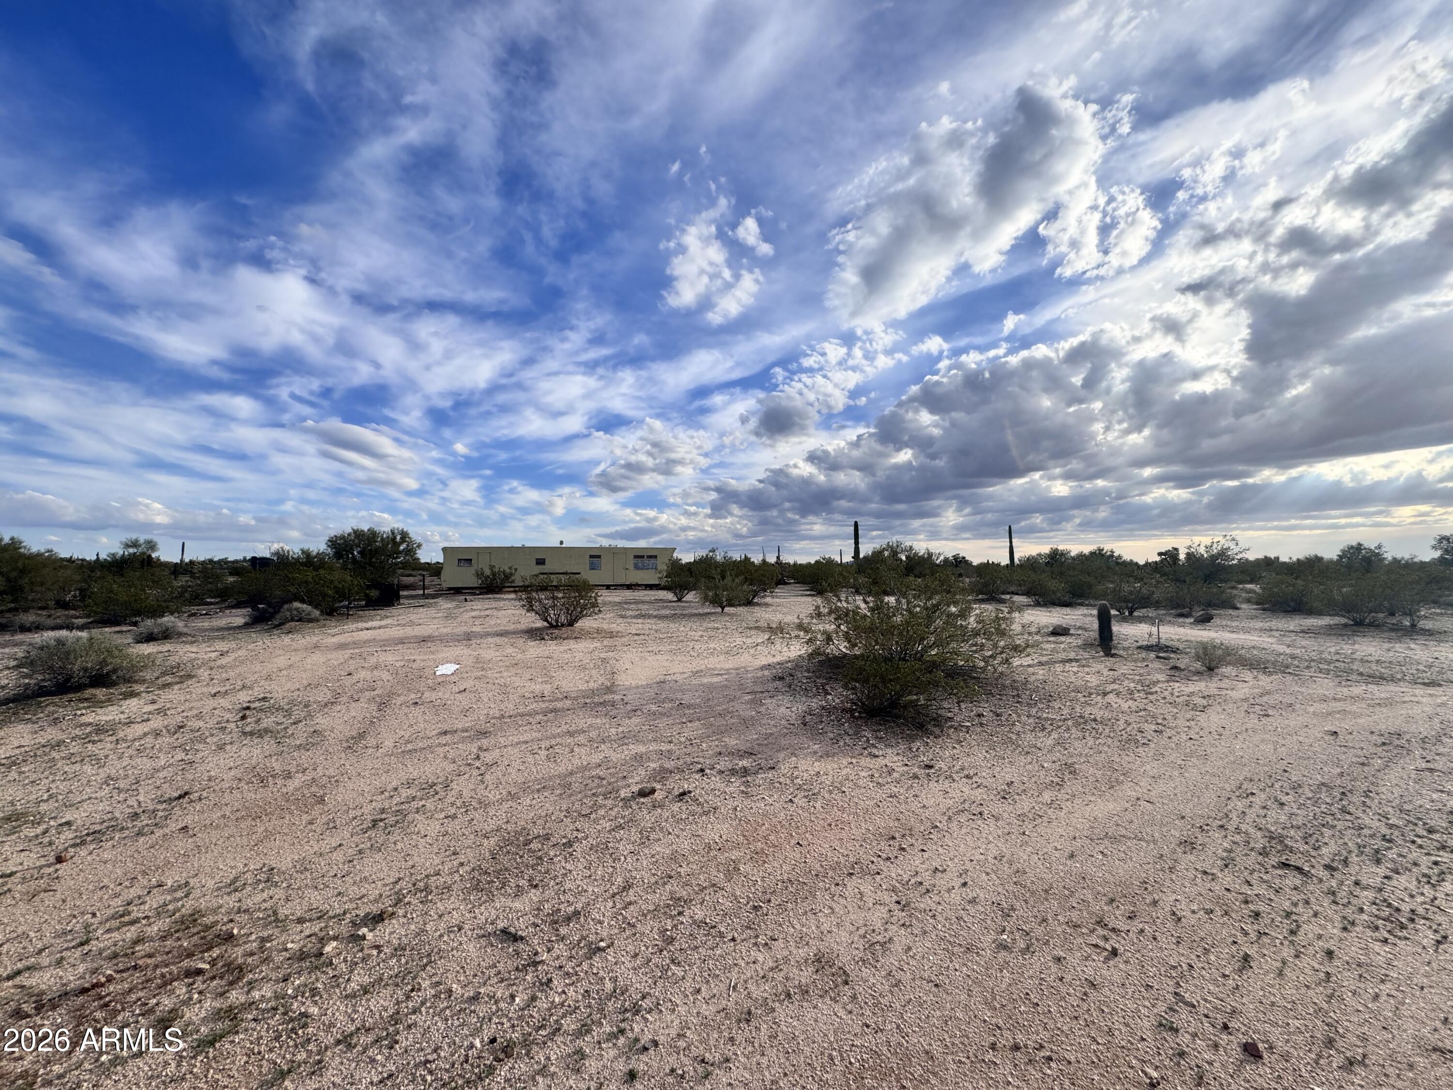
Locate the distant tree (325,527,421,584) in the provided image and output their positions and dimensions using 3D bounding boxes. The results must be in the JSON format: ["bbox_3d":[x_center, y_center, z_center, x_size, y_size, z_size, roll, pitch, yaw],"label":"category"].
[{"bbox_3d":[-16.246,0.823,27.000,3.866,3.315,3.754,1,-2,-31],"label":"distant tree"}]

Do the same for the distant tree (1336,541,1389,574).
[{"bbox_3d":[62.795,1.588,58.000,3.345,3.737,3.445,2,-2,-43],"label":"distant tree"}]

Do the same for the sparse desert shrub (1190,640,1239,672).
[{"bbox_3d":[7.301,1.637,8.800,0.560,0.402,0.520,-1,-2,40],"label":"sparse desert shrub"}]

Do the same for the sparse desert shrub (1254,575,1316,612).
[{"bbox_3d":[19.273,1.655,20.300,1.494,1.231,1.450,-2,-2,43],"label":"sparse desert shrub"}]

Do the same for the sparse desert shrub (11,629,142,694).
[{"bbox_3d":[-8.445,1.501,7.650,1.050,0.712,1.120,-1,-2,42],"label":"sparse desert shrub"}]

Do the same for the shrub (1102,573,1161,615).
[{"bbox_3d":[12.775,1.562,18.500,1.514,1.302,1.470,-1,-2,35],"label":"shrub"}]

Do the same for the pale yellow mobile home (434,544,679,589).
[{"bbox_3d":[-10.428,1.424,37.843,14.060,2.720,2.750,0,-2,-12],"label":"pale yellow mobile home"}]

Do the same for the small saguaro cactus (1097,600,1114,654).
[{"bbox_3d":[6.700,1.481,10.400,0.244,0.954,0.236,-1,-2,33],"label":"small saguaro cactus"}]

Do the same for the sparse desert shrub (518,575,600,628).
[{"bbox_3d":[-4.316,1.420,15.200,2.050,1.342,1.900,0,-2,-16],"label":"sparse desert shrub"}]

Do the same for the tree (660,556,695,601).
[{"bbox_3d":[-2.143,1.449,25.500,1.450,1.962,1.450,0,-2,-5],"label":"tree"}]

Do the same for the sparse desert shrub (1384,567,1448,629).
[{"bbox_3d":[17.690,1.323,15.100,1.079,1.567,1.112,2,-2,-40],"label":"sparse desert shrub"}]

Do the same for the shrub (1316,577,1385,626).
[{"bbox_3d":[16.573,1.480,15.600,1.250,1.243,1.300,1,-2,-43],"label":"shrub"}]

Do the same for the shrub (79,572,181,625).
[{"bbox_3d":[-16.483,1.450,16.300,1.900,1.421,2.050,-2,-2,45],"label":"shrub"}]

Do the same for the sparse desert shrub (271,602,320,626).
[{"bbox_3d":[-11.274,1.789,15.400,1.080,0.574,1.000,1,-2,-36],"label":"sparse desert shrub"}]

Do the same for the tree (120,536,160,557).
[{"bbox_3d":[-42.900,1.145,43.000,2.300,3.536,2.300,2,-2,-45],"label":"tree"}]

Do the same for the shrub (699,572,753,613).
[{"bbox_3d":[-0.056,1.565,19.500,1.901,1.360,1.846,0,-2,0],"label":"shrub"}]

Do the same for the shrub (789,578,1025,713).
[{"bbox_3d":[2.108,1.059,6.800,2.450,1.449,2.150,0,-2,17],"label":"shrub"}]

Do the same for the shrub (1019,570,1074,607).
[{"bbox_3d":[12.398,1.659,22.800,1.953,1.380,1.896,-1,-2,29],"label":"shrub"}]

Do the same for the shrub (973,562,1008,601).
[{"bbox_3d":[11.837,1.589,26.300,1.550,1.705,1.500,-1,-2,24],"label":"shrub"}]

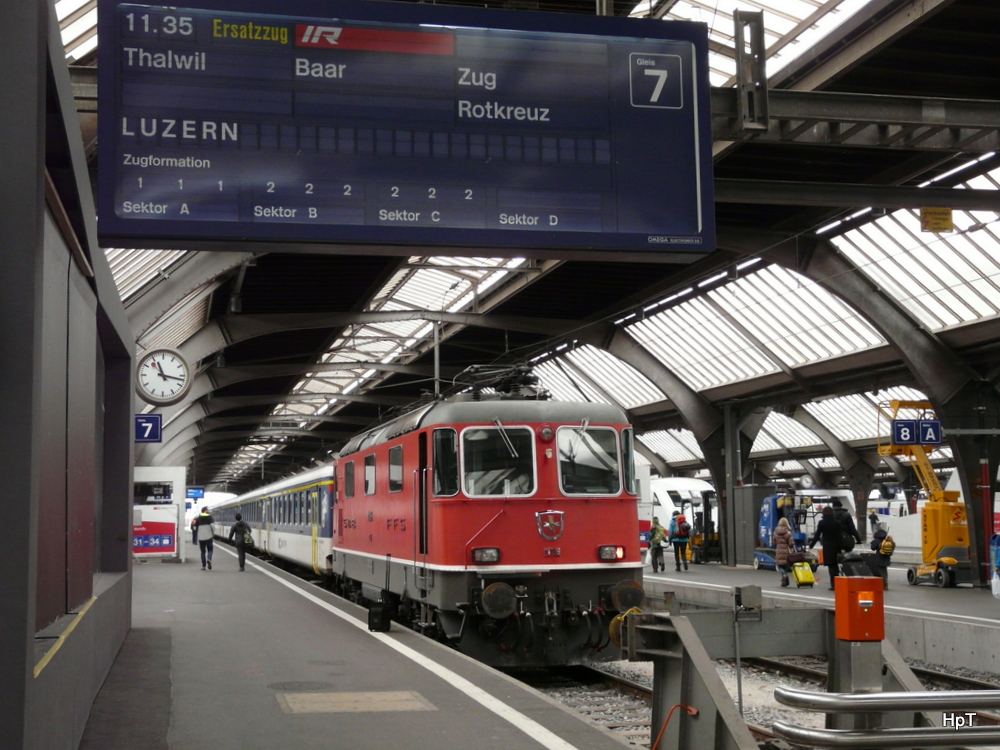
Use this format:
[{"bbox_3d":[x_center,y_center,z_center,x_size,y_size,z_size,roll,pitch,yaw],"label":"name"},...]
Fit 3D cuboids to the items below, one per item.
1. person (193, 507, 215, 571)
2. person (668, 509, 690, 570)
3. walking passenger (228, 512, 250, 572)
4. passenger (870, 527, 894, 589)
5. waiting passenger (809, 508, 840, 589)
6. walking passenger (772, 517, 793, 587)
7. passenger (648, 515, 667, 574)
[{"bbox_3d":[-8.761,4.863,40.393,0.540,1.882,0.500,1,-6,-14],"label":"person"},{"bbox_3d":[4.791,4.419,36.141,0.550,1.600,0.520,1,-6,-14],"label":"person"},{"bbox_3d":[-7.502,4.842,39.255,0.580,1.668,0.450,1,-6,-14],"label":"walking passenger"},{"bbox_3d":[7.535,3.628,26.712,0.420,1.199,0.400,1,-6,-14],"label":"passenger"},{"bbox_3d":[6.471,3.448,26.995,0.580,1.646,0.420,1,-6,-14],"label":"waiting passenger"},{"bbox_3d":[5.928,3.702,28.394,0.450,1.437,0.380,1,-6,-14],"label":"walking passenger"},{"bbox_3d":[4.115,4.449,35.588,0.500,1.448,0.450,1,-6,-14],"label":"passenger"}]

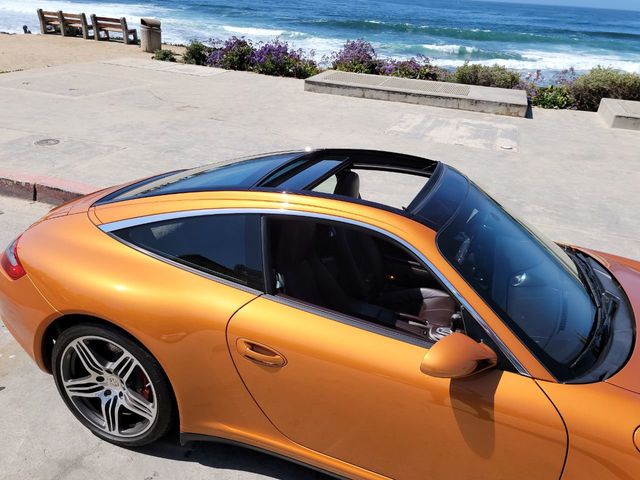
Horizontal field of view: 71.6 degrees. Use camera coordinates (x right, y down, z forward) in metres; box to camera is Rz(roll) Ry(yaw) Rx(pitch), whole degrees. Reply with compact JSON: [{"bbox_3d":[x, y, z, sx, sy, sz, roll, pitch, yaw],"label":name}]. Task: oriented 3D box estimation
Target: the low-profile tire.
[{"bbox_3d":[-0.886,0.608,2.045,0.660,0.660,0.290,13,21,16],"label":"low-profile tire"}]

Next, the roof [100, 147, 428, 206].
[{"bbox_3d":[-0.260,-0.306,2.354,1.600,0.350,1.020,13,24,16],"label":"roof"}]

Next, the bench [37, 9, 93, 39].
[{"bbox_3d":[-9.454,-8.117,16.671,2.140,0.830,0.660,13,31,17],"label":"bench"}]

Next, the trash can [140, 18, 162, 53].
[{"bbox_3d":[-5.441,-6.555,14.218,0.530,0.960,0.530,3,29,-2],"label":"trash can"}]

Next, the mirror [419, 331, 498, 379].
[{"bbox_3d":[0.433,0.361,1.379,0.200,0.130,0.210,13,24,16],"label":"mirror"}]

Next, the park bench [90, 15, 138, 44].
[{"bbox_3d":[-7.354,-7.569,15.935,1.460,0.830,0.660,13,31,17],"label":"park bench"}]

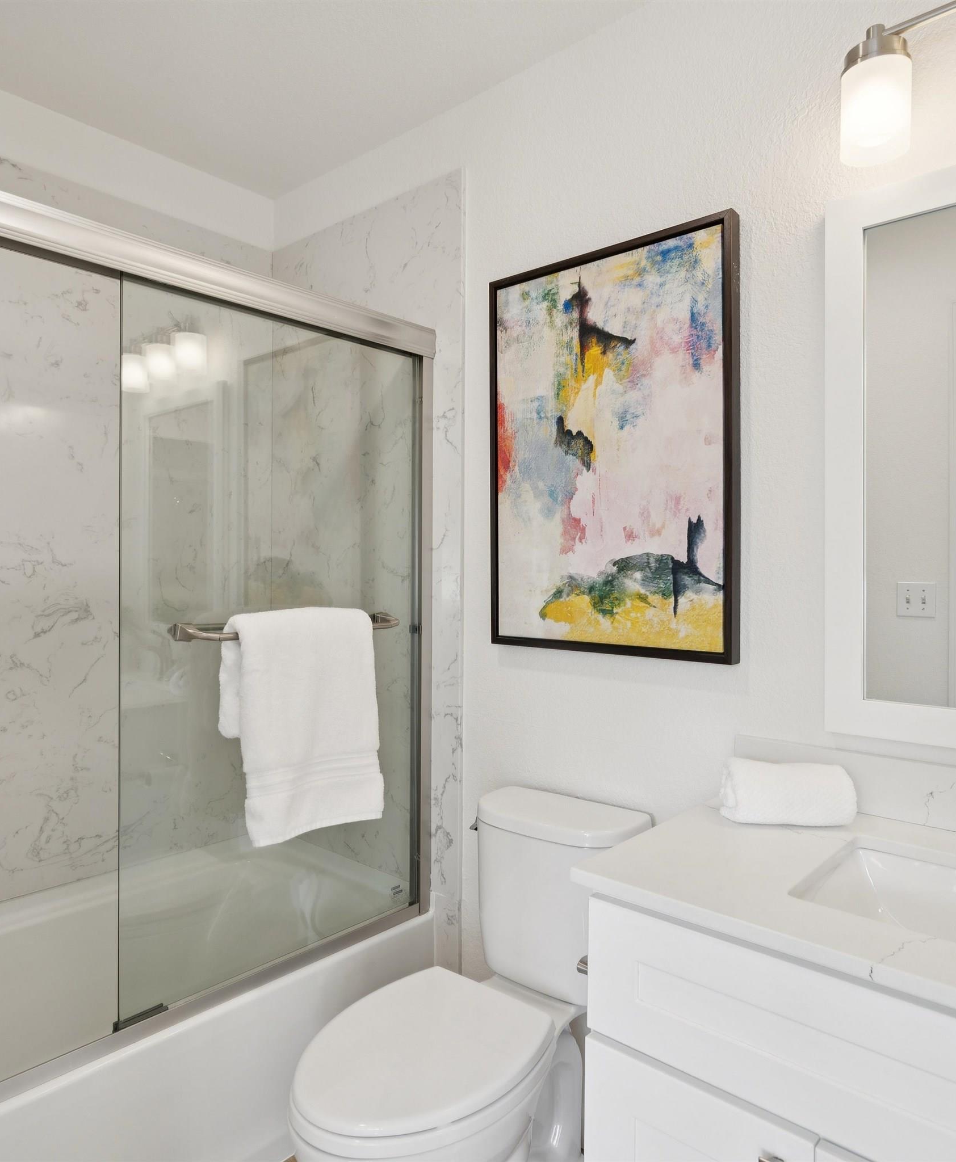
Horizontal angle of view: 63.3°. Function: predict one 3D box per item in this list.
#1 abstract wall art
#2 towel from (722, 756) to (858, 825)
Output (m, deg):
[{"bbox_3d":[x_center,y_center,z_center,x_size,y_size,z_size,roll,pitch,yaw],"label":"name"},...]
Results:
[{"bbox_3d":[0.263,-0.270,1.646,0.589,0.846,0.037,0,0,42],"label":"abstract wall art"},{"bbox_3d":[0.497,0.345,1.257,0.195,0.098,0.108,0,0,4],"label":"towel"}]

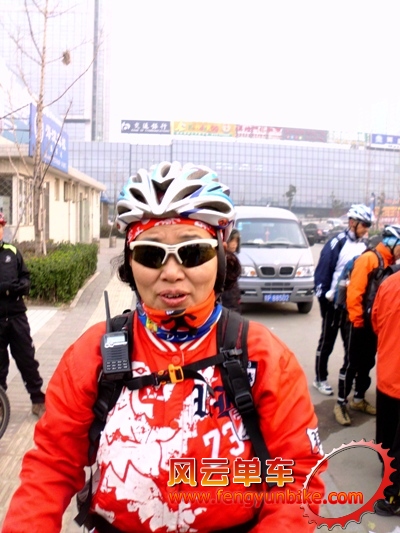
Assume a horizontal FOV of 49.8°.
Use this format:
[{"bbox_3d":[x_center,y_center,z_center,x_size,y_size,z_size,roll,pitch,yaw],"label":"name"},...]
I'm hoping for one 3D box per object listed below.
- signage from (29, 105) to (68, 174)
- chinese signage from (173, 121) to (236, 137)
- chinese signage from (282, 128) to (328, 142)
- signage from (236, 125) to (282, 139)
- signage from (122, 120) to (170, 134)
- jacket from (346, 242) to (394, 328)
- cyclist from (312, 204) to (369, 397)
[{"bbox_3d":[-4.275,-3.543,12.481,0.120,1.280,3.998,0,7,-4],"label":"signage"},{"bbox_3d":[1.081,-27.770,87.725,13.094,2.630,0.300,-1,7,-12],"label":"chinese signage"},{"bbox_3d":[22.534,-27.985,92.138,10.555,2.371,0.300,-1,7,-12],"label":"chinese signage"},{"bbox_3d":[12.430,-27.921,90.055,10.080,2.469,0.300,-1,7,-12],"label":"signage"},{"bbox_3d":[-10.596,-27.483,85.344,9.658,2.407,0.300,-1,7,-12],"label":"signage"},{"bbox_3d":[1.454,0.153,3.677,0.400,0.700,0.500,3,7,20],"label":"jacket"},{"bbox_3d":[1.404,0.324,4.084,0.550,1.770,0.500,3,7,20],"label":"cyclist"}]

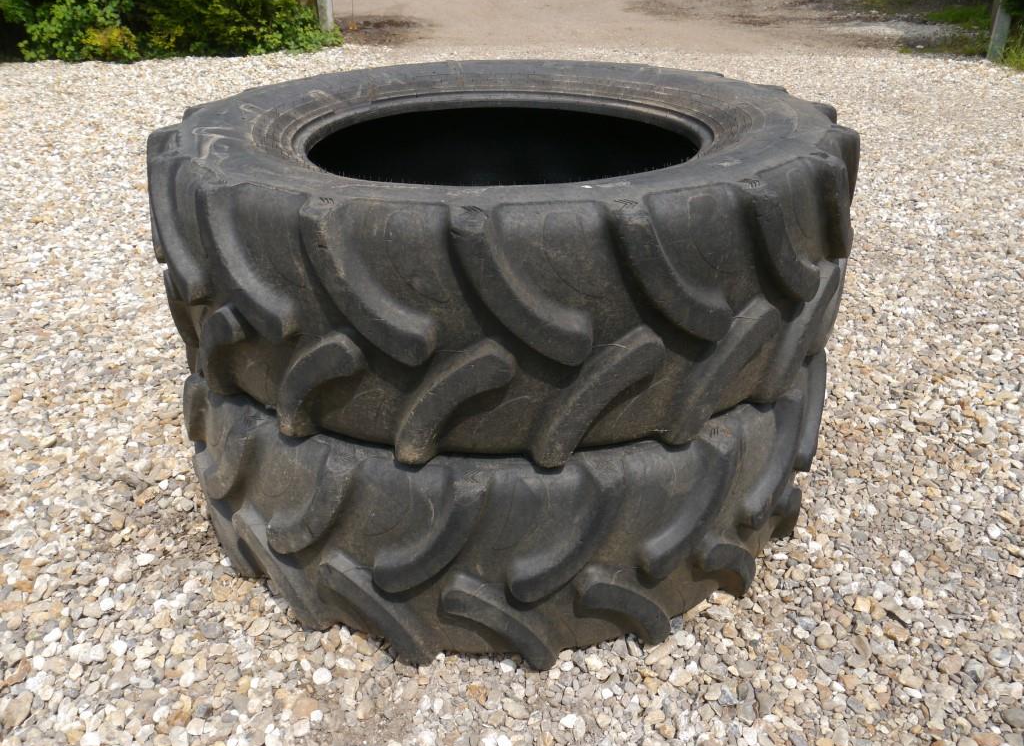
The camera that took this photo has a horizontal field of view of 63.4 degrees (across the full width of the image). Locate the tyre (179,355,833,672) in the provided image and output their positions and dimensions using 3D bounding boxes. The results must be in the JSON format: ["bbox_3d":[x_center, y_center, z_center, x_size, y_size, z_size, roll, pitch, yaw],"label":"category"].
[{"bbox_3d":[-0.016,0.027,2.268,1.600,0.484,1.600,-1,29,0],"label":"tyre"}]

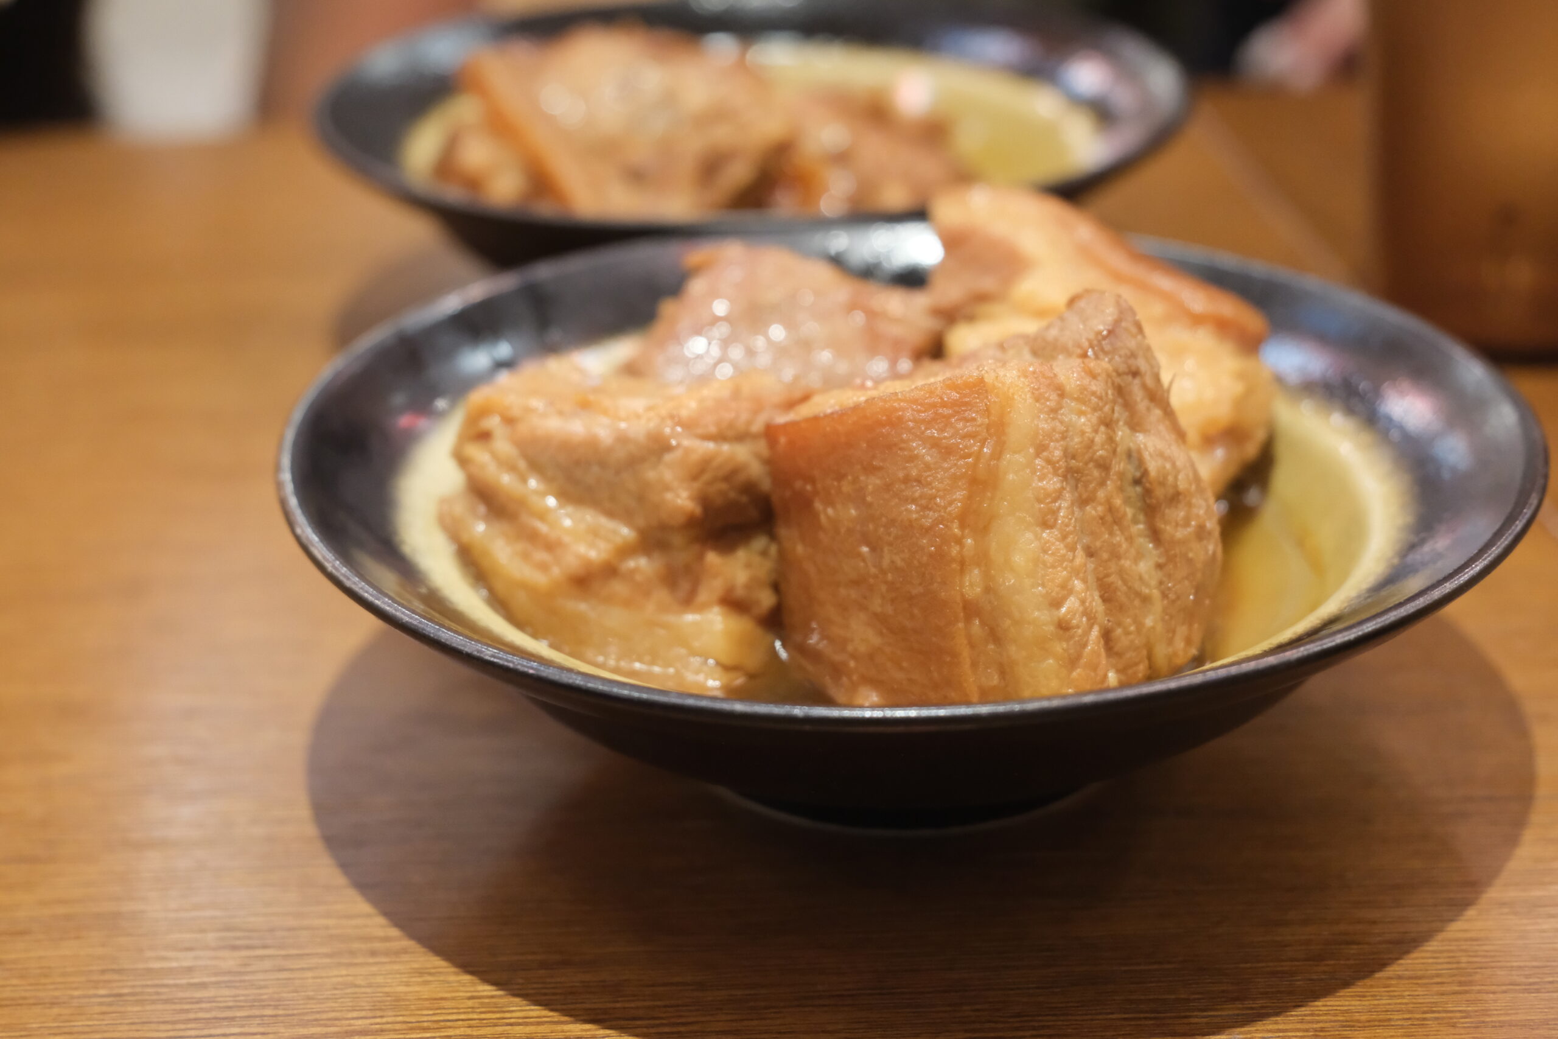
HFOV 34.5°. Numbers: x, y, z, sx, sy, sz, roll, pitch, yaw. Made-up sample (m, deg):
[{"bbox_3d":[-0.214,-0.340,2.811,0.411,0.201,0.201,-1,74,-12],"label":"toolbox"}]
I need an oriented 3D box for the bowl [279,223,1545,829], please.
[{"bbox_3d":[0.019,0.007,0.381,0.183,0.051,0.183,-2,25,0],"label":"bowl"}]

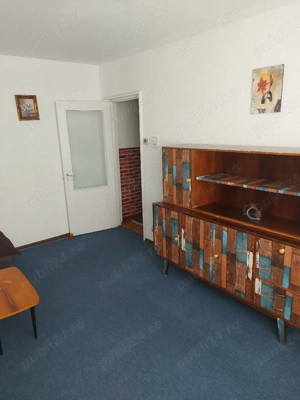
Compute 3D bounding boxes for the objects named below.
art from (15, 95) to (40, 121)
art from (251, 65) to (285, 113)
[{"bbox_3d":[-1.587,-1.190,3.585,0.265,0.308,0.030,-14,20,-38],"label":"art"},{"bbox_3d":[0.967,-0.904,2.293,0.025,0.353,0.265,-14,20,-38],"label":"art"}]

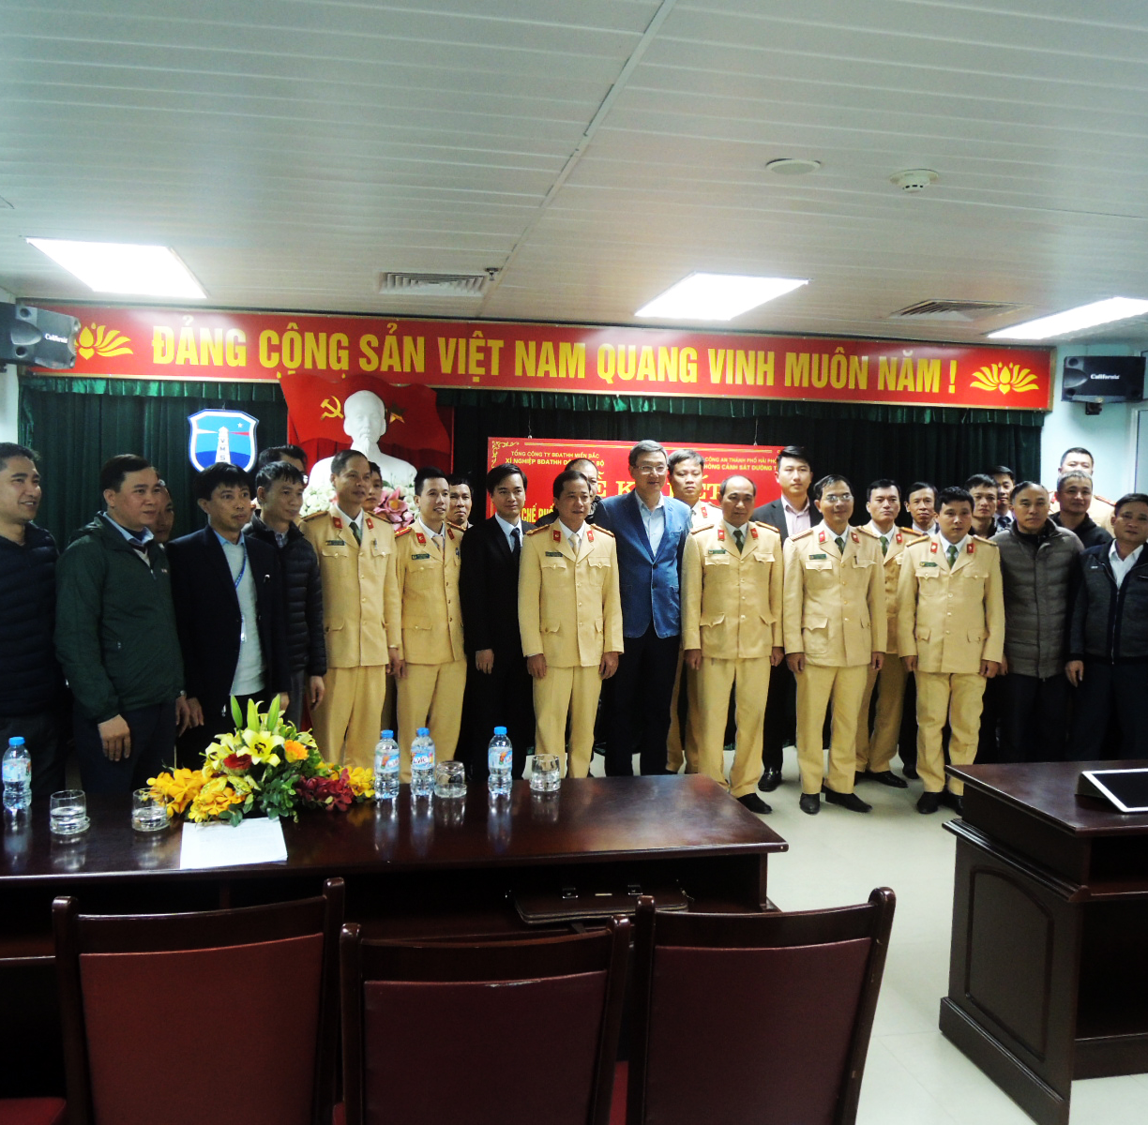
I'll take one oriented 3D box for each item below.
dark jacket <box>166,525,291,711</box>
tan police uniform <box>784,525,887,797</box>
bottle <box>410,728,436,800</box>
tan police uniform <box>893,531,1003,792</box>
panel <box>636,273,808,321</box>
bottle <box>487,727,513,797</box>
[{"bbox_3d":[-1.290,0.198,3.900,0.470,0.690,0.280,-2,5,-42],"label":"dark jacket"},{"bbox_3d":[1.309,0.484,5.220,0.480,1.348,0.280,0,4,-11],"label":"tan police uniform"},{"bbox_3d":[-0.383,0.508,2.648,0.061,0.179,0.061,0,4,-11],"label":"bottle"},{"bbox_3d":[1.914,0.521,5.283,0.530,1.350,0.300,2,4,20],"label":"tan police uniform"},{"bbox_3d":[0.733,-1.393,5.465,0.580,0.060,1.190,0,4,-11],"label":"panel"},{"bbox_3d":[-0.183,0.498,2.613,0.061,0.172,0.061,0,4,-11],"label":"bottle"}]

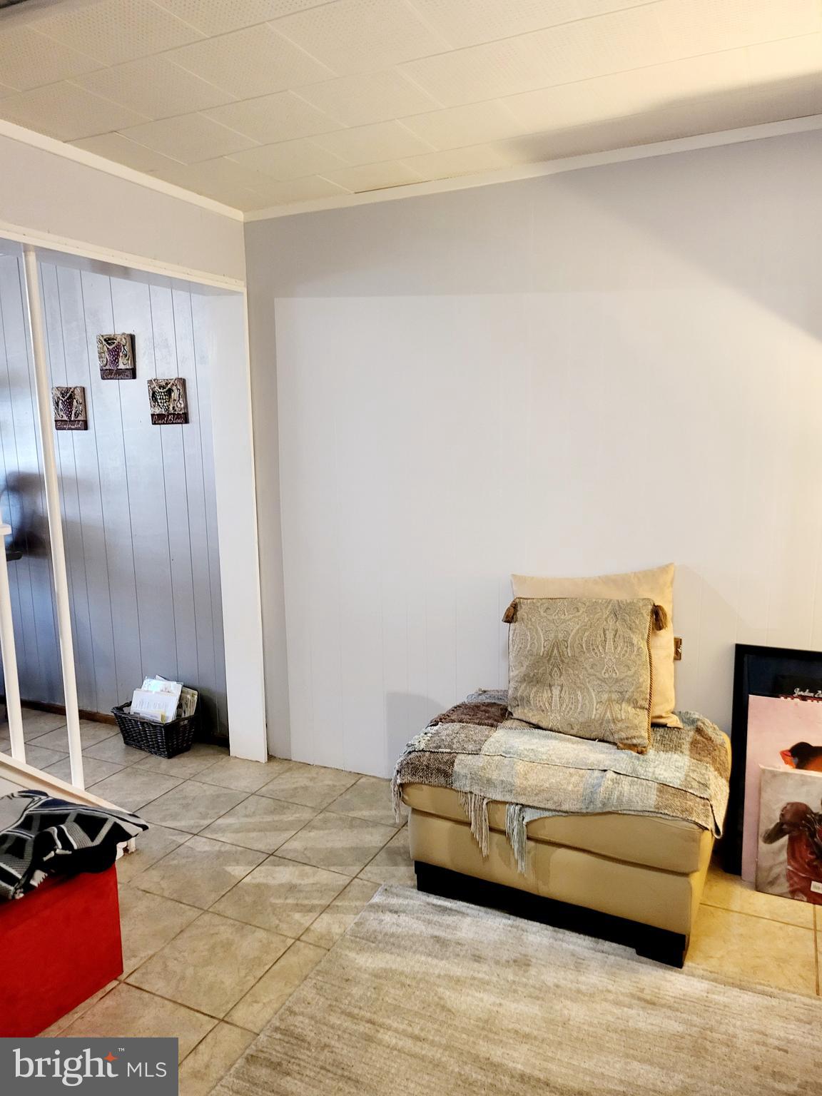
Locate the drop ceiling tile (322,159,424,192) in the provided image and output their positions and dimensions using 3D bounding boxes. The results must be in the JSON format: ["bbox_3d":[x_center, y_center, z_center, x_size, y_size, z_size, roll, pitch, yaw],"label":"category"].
[{"bbox_3d":[-0.132,-1.301,2.664,0.305,0.015,0.255,3,10,25],"label":"drop ceiling tile"}]

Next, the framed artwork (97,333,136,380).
[{"bbox_3d":[-1.357,-0.880,3.498,0.190,0.200,0.028,3,10,25],"label":"framed artwork"}]

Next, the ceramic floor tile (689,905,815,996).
[{"bbox_3d":[0.951,1.132,2.145,0.333,0.010,0.333,3,10,25],"label":"ceramic floor tile"}]

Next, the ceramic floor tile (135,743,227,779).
[{"bbox_3d":[-1.014,0.945,3.418,0.330,0.010,0.330,3,10,25],"label":"ceramic floor tile"}]

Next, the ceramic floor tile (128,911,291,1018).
[{"bbox_3d":[-0.551,1.157,2.127,0.333,0.010,0.333,3,10,25],"label":"ceramic floor tile"}]

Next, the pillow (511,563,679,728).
[{"bbox_3d":[0.613,0.331,2.610,0.540,0.530,0.140,2,3,21],"label":"pillow"}]

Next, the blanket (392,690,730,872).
[{"bbox_3d":[0.496,0.762,2.436,0.950,0.300,0.630,3,10,25],"label":"blanket"}]

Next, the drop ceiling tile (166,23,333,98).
[{"bbox_3d":[-0.382,-1.173,1.834,0.305,0.015,0.305,3,10,25],"label":"drop ceiling tile"}]

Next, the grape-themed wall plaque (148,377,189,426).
[{"bbox_3d":[-1.078,-0.645,3.356,0.195,0.195,0.024,3,10,25],"label":"grape-themed wall plaque"}]

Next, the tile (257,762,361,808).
[{"bbox_3d":[-0.423,0.995,3.170,0.333,0.010,0.328,3,10,25],"label":"tile"}]

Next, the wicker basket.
[{"bbox_3d":[-1.190,0.849,3.554,0.375,0.185,0.195,5,10,32],"label":"wicker basket"}]

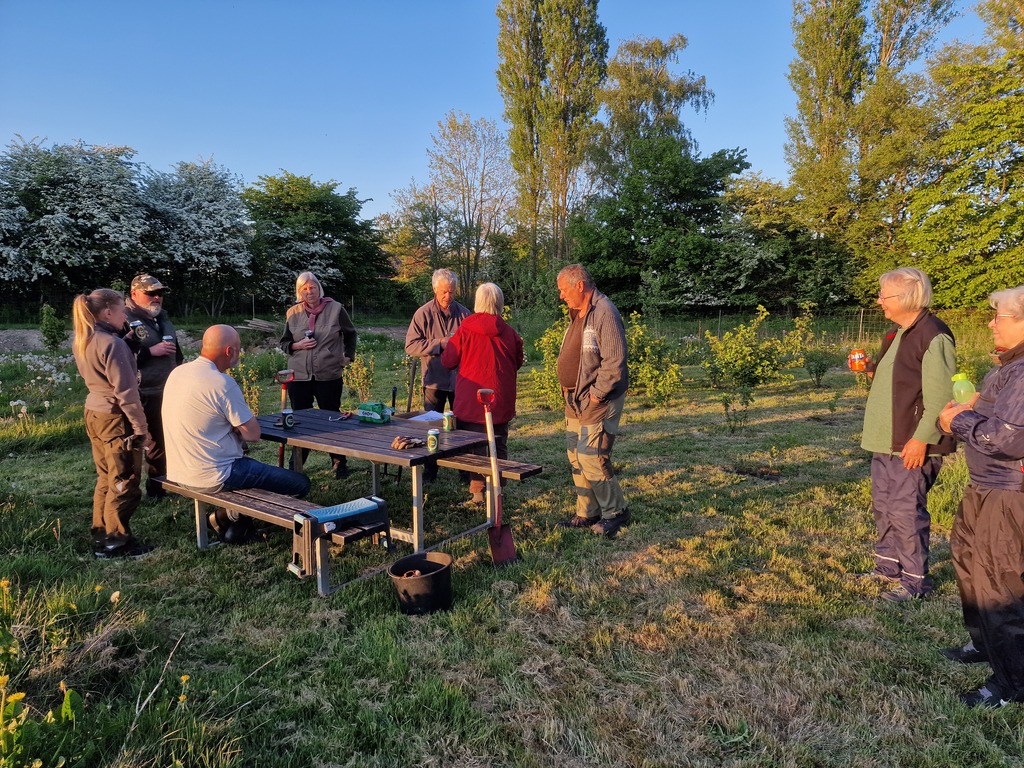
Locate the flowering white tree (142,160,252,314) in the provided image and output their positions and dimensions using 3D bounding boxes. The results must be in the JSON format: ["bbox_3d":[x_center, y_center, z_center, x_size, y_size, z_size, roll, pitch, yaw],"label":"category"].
[{"bbox_3d":[-15.915,-7.207,34.331,5.400,7.773,5.200,-1,8,0],"label":"flowering white tree"}]

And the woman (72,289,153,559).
[{"bbox_3d":[-2.450,0.248,4.178,0.420,1.620,0.460,-4,8,-30],"label":"woman"}]

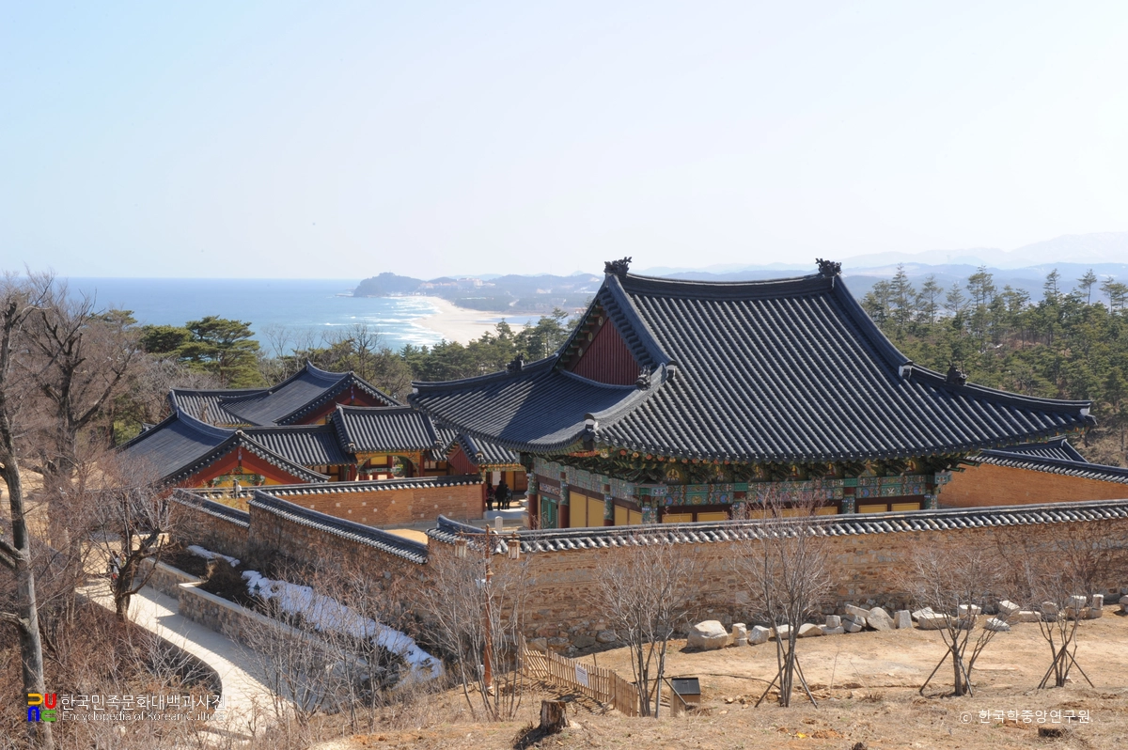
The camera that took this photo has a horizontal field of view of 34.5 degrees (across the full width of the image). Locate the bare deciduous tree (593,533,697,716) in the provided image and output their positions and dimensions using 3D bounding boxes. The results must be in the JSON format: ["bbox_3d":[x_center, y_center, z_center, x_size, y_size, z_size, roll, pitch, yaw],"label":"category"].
[{"bbox_3d":[2.005,6.179,45.300,2.673,4.683,2.673,0,3,0],"label":"bare deciduous tree"}]

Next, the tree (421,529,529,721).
[{"bbox_3d":[-2.187,6.144,44.700,2.638,4.713,2.638,0,3,0],"label":"tree"}]

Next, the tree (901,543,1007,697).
[{"bbox_3d":[10.407,6.566,48.500,2.812,4.111,2.812,0,3,0],"label":"tree"}]

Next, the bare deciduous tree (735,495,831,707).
[{"bbox_3d":[5.657,5.779,47.000,2.530,5.636,2.530,0,3,0],"label":"bare deciduous tree"}]

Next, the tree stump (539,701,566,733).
[{"bbox_3d":[-0.243,8.035,42.700,0.597,0.715,0.597,0,3,0],"label":"tree stump"}]

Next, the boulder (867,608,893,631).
[{"bbox_3d":[9.929,7.687,57.000,0.826,0.712,0.661,0,3,0],"label":"boulder"}]

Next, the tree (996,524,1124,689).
[{"bbox_3d":[13.680,6.380,50.000,3.520,4.497,3.520,0,3,0],"label":"tree"}]

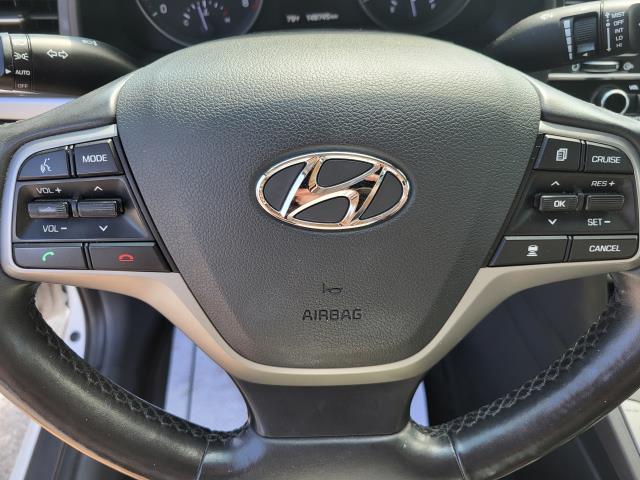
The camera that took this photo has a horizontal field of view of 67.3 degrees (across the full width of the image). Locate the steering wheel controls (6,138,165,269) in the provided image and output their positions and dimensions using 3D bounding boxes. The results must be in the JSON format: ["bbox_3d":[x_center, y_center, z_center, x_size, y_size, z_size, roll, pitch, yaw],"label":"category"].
[{"bbox_3d":[-0.114,-0.018,0.241,0.075,0.068,0.020,0,16,0],"label":"steering wheel controls"}]

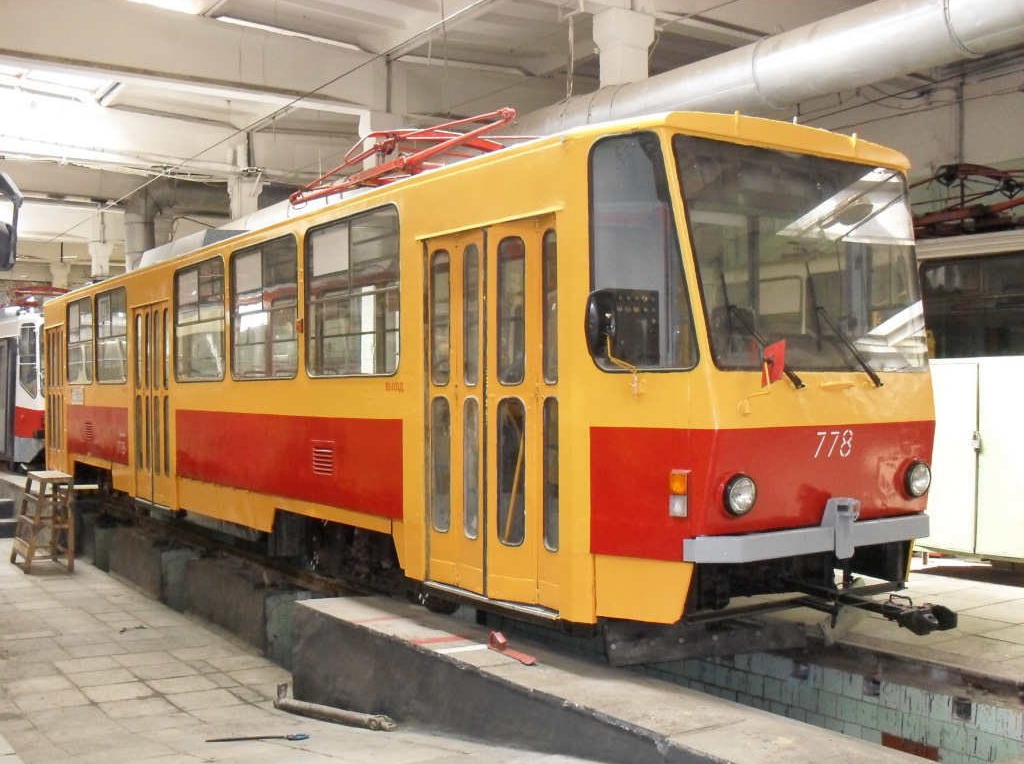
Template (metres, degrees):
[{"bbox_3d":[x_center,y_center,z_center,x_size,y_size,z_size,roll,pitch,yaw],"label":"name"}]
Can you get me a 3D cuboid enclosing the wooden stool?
[{"bbox_3d":[-6.044,1.787,14.431,0.561,1.173,1.142,0,0,-33],"label":"wooden stool"}]

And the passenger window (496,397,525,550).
[{"bbox_3d":[-0.004,0.504,6.282,0.040,0.824,0.229,0,0,-45],"label":"passenger window"}]

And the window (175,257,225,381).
[{"bbox_3d":[-3.024,-0.576,10.880,0.040,1.139,1.550,0,0,-33],"label":"window"}]

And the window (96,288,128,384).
[{"bbox_3d":[-4.696,-0.522,13.194,0.060,1.119,1.487,0,0,-33],"label":"window"}]

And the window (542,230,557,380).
[{"bbox_3d":[0.210,-0.388,5.849,0.040,0.813,0.134,0,0,-36],"label":"window"}]

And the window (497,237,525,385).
[{"bbox_3d":[-0.006,-0.398,6.281,0.040,0.818,0.224,0,0,-45],"label":"window"}]

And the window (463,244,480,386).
[{"bbox_3d":[-0.223,-0.380,6.441,0.040,0.812,0.168,0,0,-36],"label":"window"}]

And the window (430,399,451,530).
[{"bbox_3d":[-0.437,0.506,6.870,0.040,0.822,0.204,0,0,-41],"label":"window"}]

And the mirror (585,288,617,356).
[{"bbox_3d":[0.426,-0.289,5.408,0.165,0.320,0.080,0,0,-21],"label":"mirror"}]

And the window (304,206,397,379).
[{"bbox_3d":[-1.107,-0.580,7.693,0.060,1.109,1.509,0,0,-33],"label":"window"}]

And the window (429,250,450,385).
[{"bbox_3d":[-0.421,-0.381,6.711,0.040,0.811,0.215,0,0,-36],"label":"window"}]

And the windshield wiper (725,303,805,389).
[{"bbox_3d":[1.231,-0.167,5.465,0.456,0.420,0.060,0,-9,-33],"label":"windshield wiper"}]

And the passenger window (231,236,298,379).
[{"bbox_3d":[-2.086,-0.590,9.434,0.040,1.139,1.571,0,0,-33],"label":"passenger window"}]

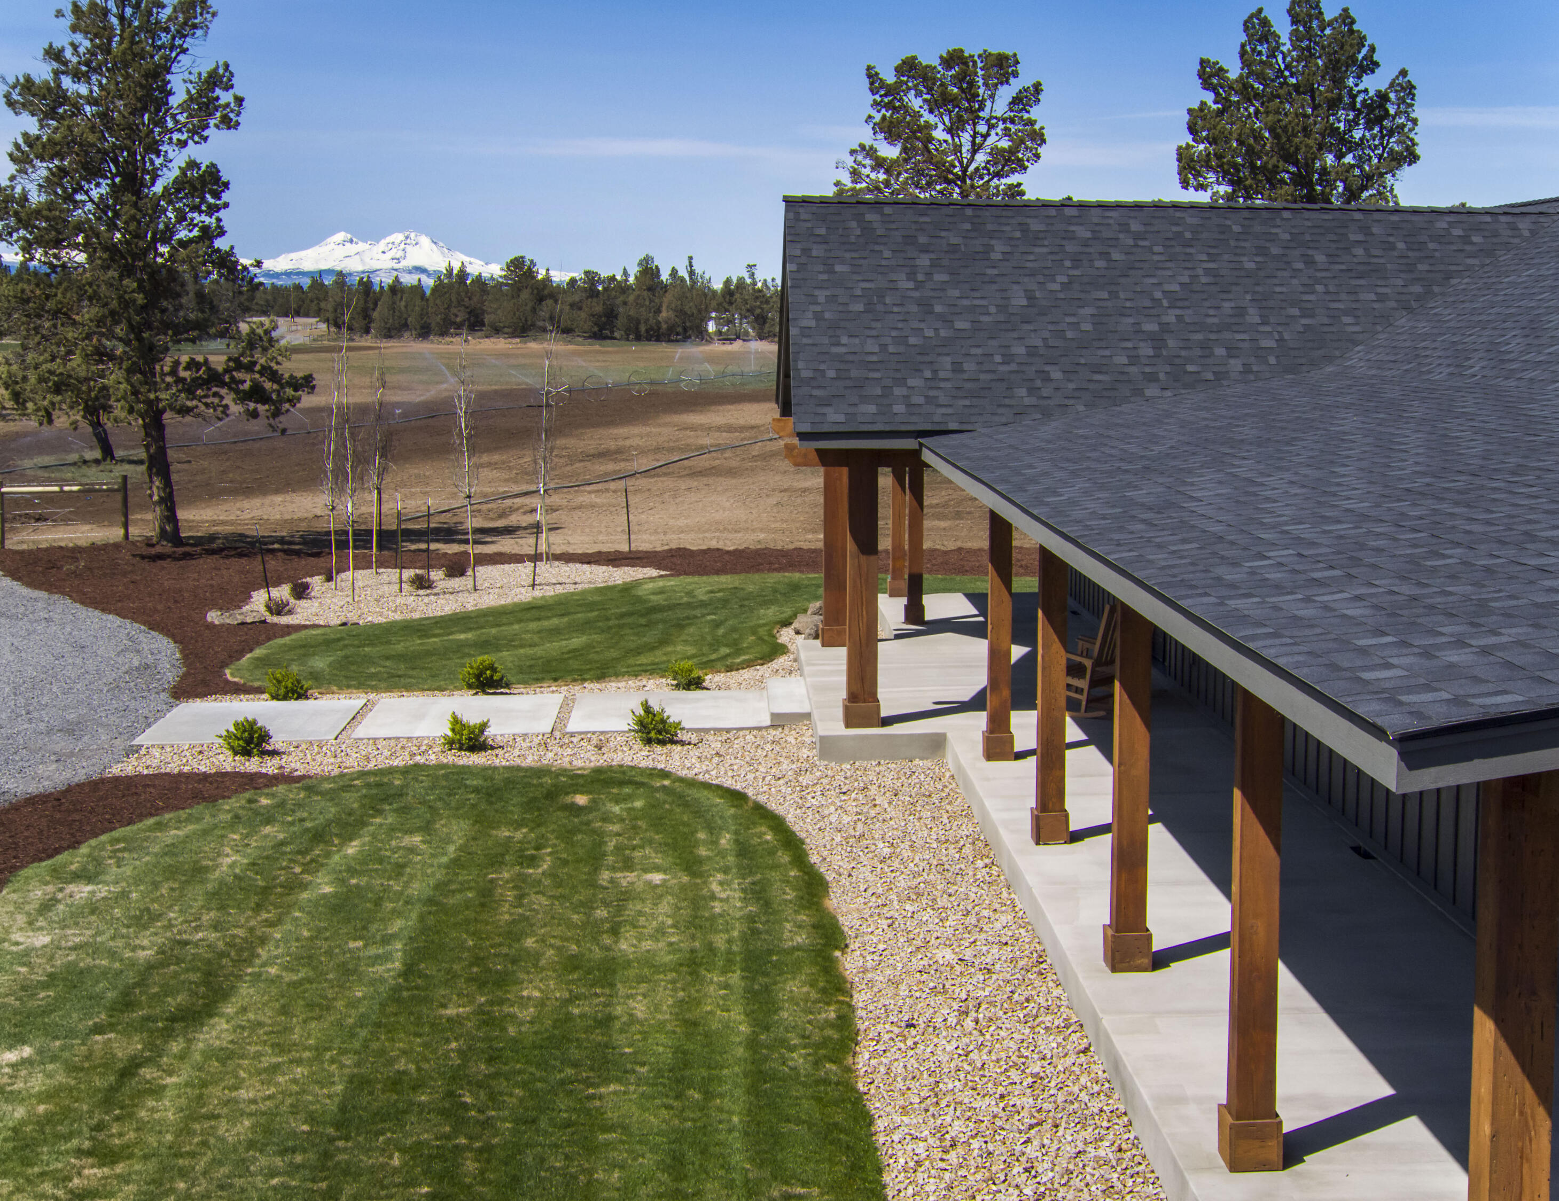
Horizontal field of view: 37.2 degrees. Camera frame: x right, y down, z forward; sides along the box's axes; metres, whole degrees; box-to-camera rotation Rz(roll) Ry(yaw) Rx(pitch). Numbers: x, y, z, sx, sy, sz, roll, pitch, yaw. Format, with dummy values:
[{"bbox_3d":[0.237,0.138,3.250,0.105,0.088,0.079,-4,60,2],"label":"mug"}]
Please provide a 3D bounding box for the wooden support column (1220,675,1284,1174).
[{"bbox_3d":[2.339,1.466,11.287,0.265,2.645,0.265,0,7,-1],"label":"wooden support column"}]

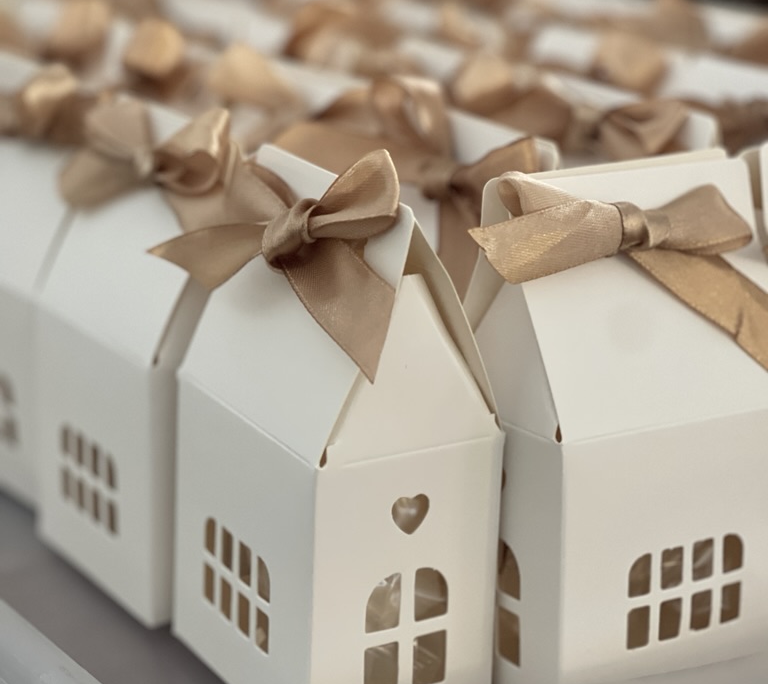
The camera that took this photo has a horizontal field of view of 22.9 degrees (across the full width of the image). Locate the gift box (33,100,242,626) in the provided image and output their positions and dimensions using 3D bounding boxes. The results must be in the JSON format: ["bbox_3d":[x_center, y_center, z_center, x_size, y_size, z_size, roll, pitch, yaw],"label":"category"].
[{"bbox_3d":[-0.084,0.002,0.753,0.072,0.185,0.105,-9,20,-32],"label":"gift box"}]

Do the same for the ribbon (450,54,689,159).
[{"bbox_3d":[0.077,-0.097,0.788,0.044,0.044,0.108,-8,19,-30],"label":"ribbon"}]

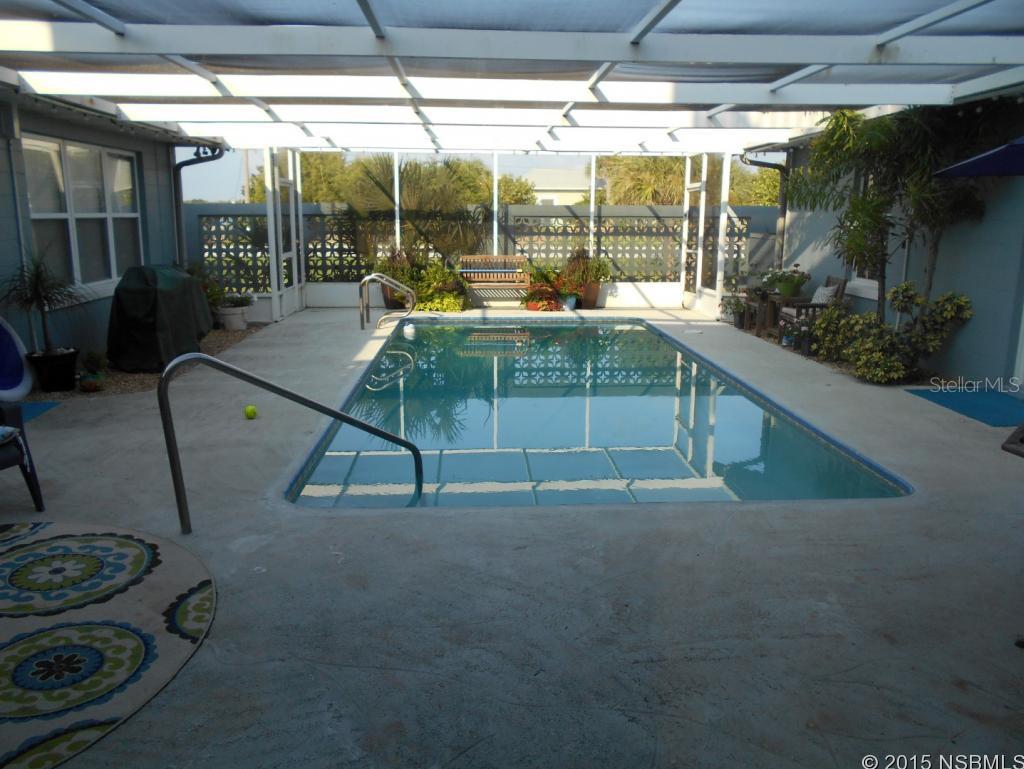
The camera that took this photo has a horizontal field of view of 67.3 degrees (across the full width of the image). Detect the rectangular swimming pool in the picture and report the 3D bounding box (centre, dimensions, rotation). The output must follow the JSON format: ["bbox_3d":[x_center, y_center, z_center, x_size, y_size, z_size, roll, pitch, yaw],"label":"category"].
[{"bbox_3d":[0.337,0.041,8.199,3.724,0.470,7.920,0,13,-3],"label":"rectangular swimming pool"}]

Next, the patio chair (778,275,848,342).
[{"bbox_3d":[3.708,-0.975,9.843,0.825,0.830,0.654,0,13,-3],"label":"patio chair"}]

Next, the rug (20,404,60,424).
[{"bbox_3d":[-4.221,0.277,5.925,0.896,0.015,1.218,0,13,-3],"label":"rug"}]

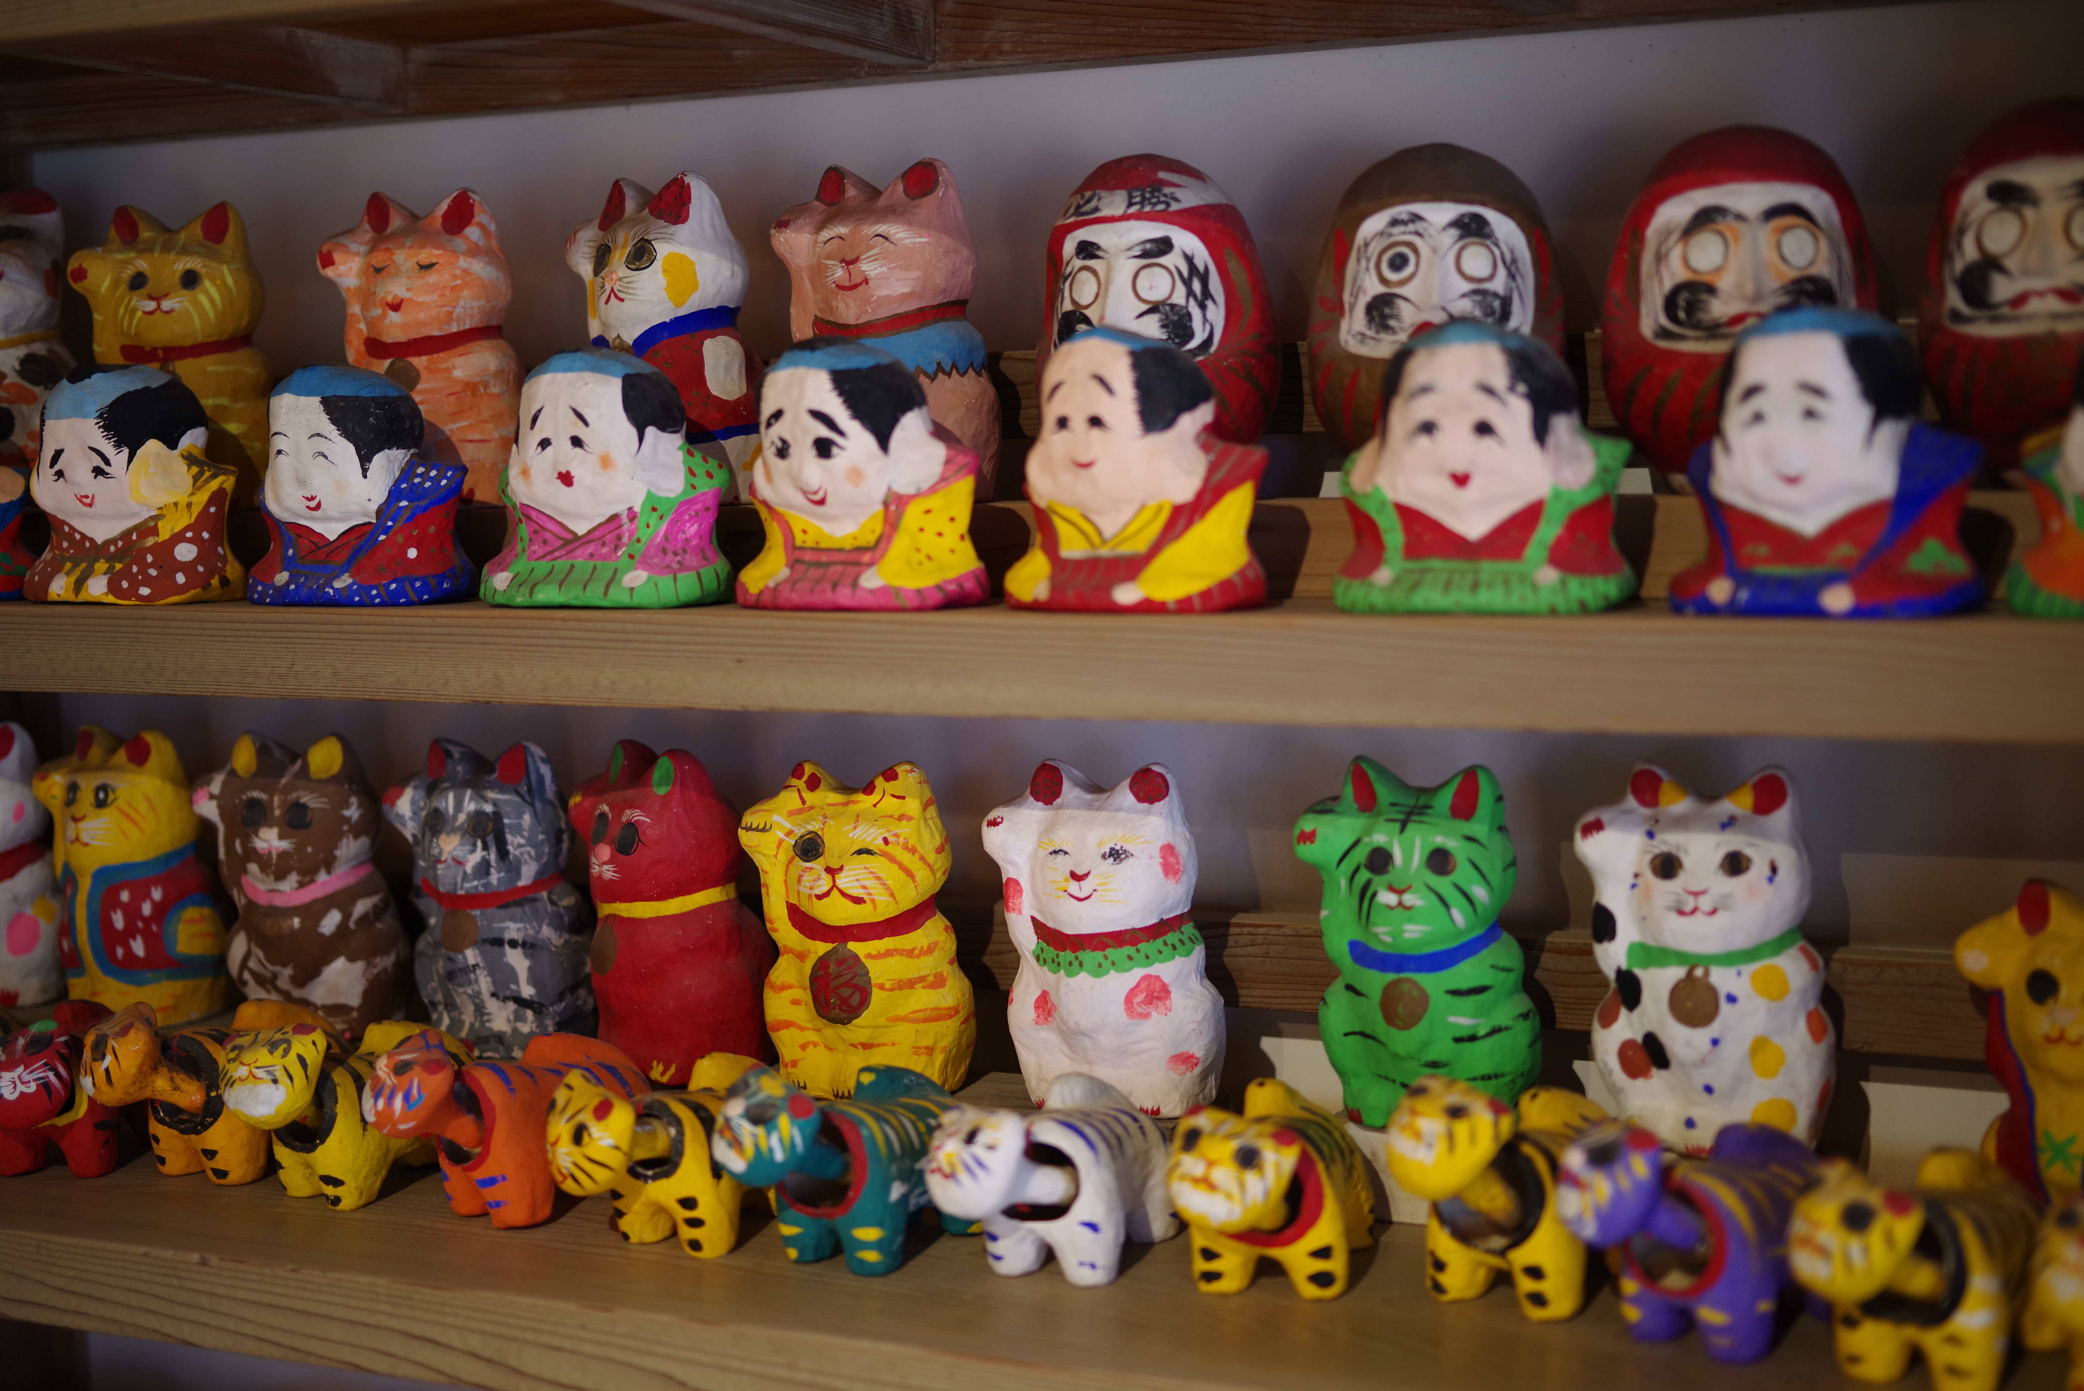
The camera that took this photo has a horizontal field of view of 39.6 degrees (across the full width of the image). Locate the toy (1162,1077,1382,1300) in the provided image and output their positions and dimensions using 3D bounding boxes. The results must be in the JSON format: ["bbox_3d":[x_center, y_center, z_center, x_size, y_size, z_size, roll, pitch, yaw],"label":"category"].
[{"bbox_3d":[0.077,0.152,0.921,0.050,0.062,0.103,1,5,18],"label":"toy"}]

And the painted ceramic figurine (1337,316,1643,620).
[{"bbox_3d":[0.123,-0.063,0.806,0.080,0.080,0.060,1,5,23],"label":"painted ceramic figurine"}]

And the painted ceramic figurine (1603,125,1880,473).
[{"bbox_3d":[0.241,-0.134,1.000,0.093,0.121,0.090,0,5,11],"label":"painted ceramic figurine"}]

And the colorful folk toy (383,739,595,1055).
[{"bbox_3d":[-0.242,0.086,1.266,0.090,0.132,0.070,1,5,19],"label":"colorful folk toy"}]

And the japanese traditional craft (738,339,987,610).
[{"bbox_3d":[-0.055,-0.067,0.886,0.072,0.082,0.054,2,6,27],"label":"japanese traditional craft"}]

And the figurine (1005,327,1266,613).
[{"bbox_3d":[0.031,-0.077,0.978,0.087,0.093,0.066,2,6,28],"label":"figurine"}]

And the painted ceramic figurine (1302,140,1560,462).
[{"bbox_3d":[0.142,-0.137,1.046,0.092,0.122,0.089,0,5,9],"label":"painted ceramic figurine"}]

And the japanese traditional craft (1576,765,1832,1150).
[{"bbox_3d":[0.221,0.087,0.966,0.082,0.126,0.072,1,5,19],"label":"japanese traditional craft"}]

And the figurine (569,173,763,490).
[{"bbox_3d":[-0.154,-0.146,1.180,0.080,0.129,0.062,3,6,37],"label":"figurine"}]

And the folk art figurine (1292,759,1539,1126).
[{"bbox_3d":[0.130,0.085,1.007,0.082,0.125,0.072,1,5,19],"label":"folk art figurine"}]

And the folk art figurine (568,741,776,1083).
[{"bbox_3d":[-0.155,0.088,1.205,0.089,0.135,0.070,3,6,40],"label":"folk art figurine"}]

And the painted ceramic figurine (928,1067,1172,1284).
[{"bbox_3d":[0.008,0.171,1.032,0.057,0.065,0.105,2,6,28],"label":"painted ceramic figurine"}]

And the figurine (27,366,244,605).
[{"bbox_3d":[-0.314,-0.073,1.002,0.069,0.082,0.051,1,5,24],"label":"figurine"}]

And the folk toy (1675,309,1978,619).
[{"bbox_3d":[0.207,-0.061,0.768,0.077,0.081,0.058,3,6,37],"label":"folk toy"}]

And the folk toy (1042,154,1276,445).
[{"bbox_3d":[0.042,-0.132,1.018,0.082,0.114,0.080,1,5,24],"label":"folk toy"}]

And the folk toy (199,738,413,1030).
[{"bbox_3d":[-0.335,0.084,1.312,0.093,0.132,0.073,0,5,8],"label":"folk toy"}]

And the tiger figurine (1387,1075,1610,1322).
[{"bbox_3d":[0.152,0.152,0.900,0.050,0.064,0.103,2,6,35],"label":"tiger figurine"}]

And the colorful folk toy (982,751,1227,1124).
[{"bbox_3d":[0.022,0.087,1.041,0.082,0.126,0.072,1,5,19],"label":"colorful folk toy"}]

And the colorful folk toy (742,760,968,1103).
[{"bbox_3d":[-0.076,0.092,1.172,0.094,0.129,0.073,0,5,13],"label":"colorful folk toy"}]

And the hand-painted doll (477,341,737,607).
[{"bbox_3d":[-0.162,-0.081,1.071,0.090,0.092,0.068,0,5,16],"label":"hand-painted doll"}]

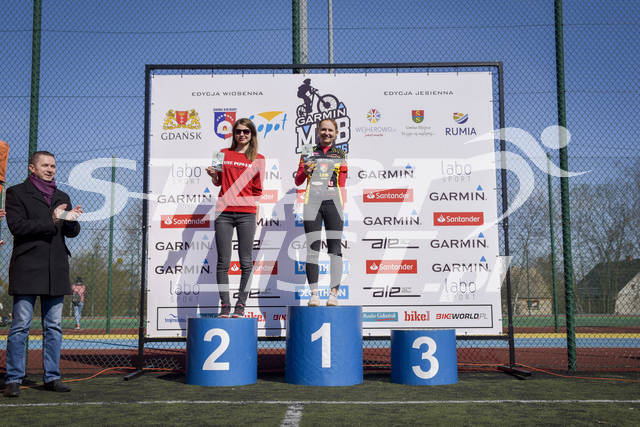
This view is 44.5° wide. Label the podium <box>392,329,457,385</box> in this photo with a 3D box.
[{"bbox_3d":[0.900,1.230,6.764,0.571,0.446,0.571,-1,-7,6],"label":"podium"}]

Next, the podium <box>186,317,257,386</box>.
[{"bbox_3d":[-0.841,1.181,6.749,0.604,0.552,0.604,0,-7,2],"label":"podium"}]

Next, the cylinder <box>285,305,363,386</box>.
[{"bbox_3d":[0.038,1.126,6.733,0.665,0.651,0.665,-1,-7,4],"label":"cylinder"}]

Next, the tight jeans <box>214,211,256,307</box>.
[{"bbox_3d":[-0.718,0.377,6.650,0.340,0.830,0.260,-1,-7,4],"label":"tight jeans"}]

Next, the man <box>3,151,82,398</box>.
[{"bbox_3d":[-2.136,0.441,6.003,0.480,1.820,0.550,-6,-9,38],"label":"man"}]

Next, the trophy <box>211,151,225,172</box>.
[{"bbox_3d":[-0.849,-0.429,6.520,0.095,0.175,0.050,-1,-7,5],"label":"trophy"}]

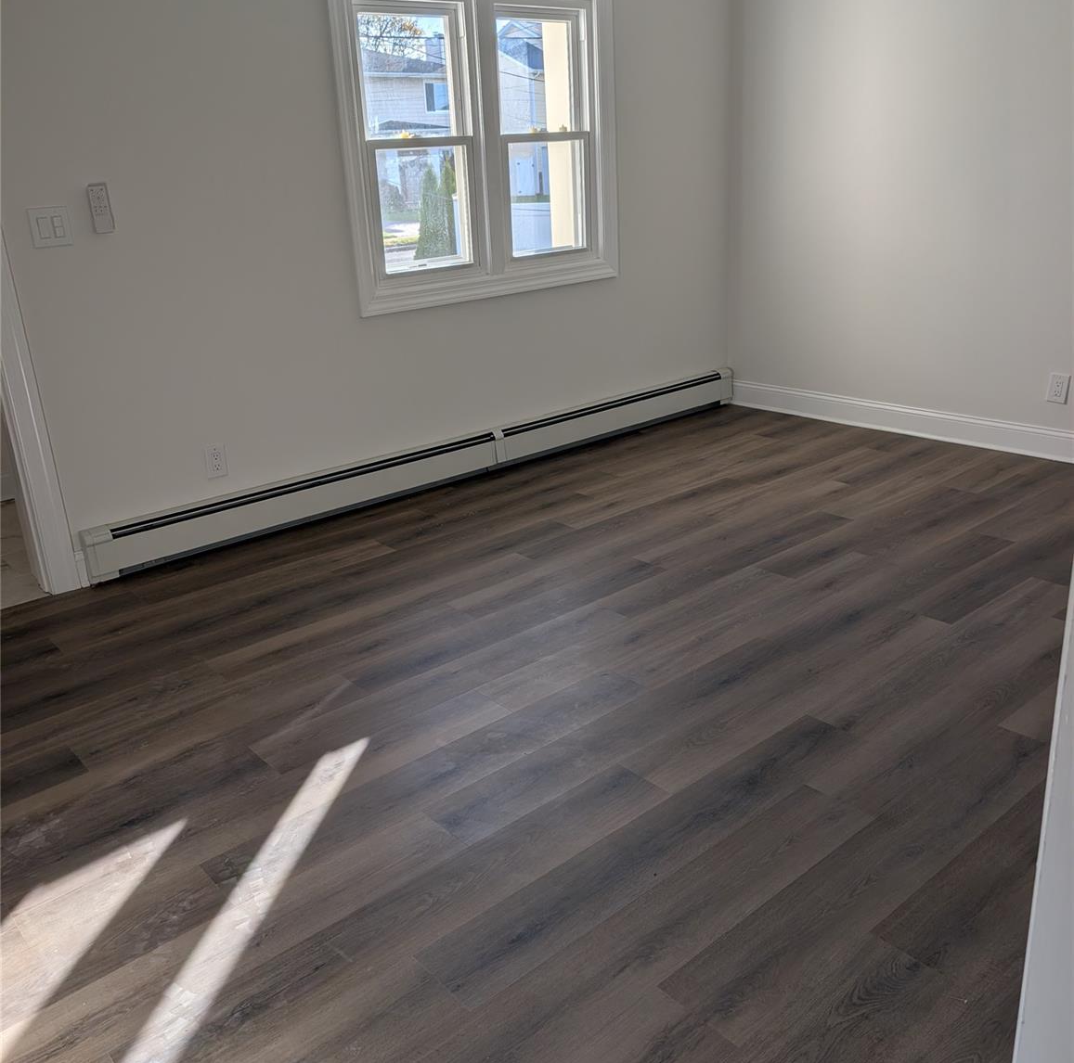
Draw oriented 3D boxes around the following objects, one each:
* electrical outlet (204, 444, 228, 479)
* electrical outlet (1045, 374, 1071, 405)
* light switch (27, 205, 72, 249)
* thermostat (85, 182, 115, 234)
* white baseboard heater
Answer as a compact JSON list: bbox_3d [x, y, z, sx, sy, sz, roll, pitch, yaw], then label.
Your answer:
[{"bbox_3d":[-1.246,-0.277,3.861,0.078,0.125,0.008,-19,26,-35],"label":"electrical outlet"},{"bbox_3d":[2.281,-0.624,4.336,0.008,0.124,0.080,-20,26,-37],"label":"electrical outlet"},{"bbox_3d":[-1.618,-1.015,3.299,0.124,0.124,0.008,-19,26,-35],"label":"light switch"},{"bbox_3d":[-1.484,-1.102,3.376,0.057,0.158,0.022,-19,26,-35],"label":"thermostat"},{"bbox_3d":[-0.265,-0.371,4.635,3.558,0.196,0.066,-19,26,-35],"label":"white baseboard heater"}]

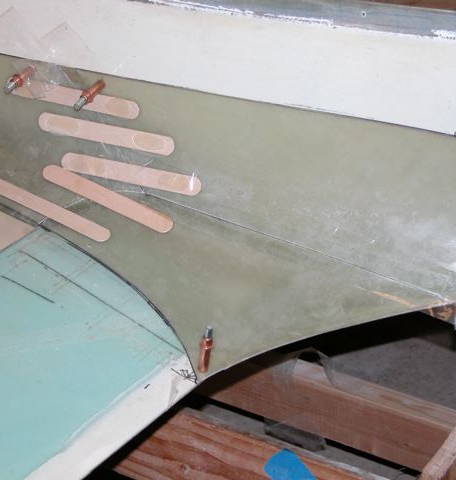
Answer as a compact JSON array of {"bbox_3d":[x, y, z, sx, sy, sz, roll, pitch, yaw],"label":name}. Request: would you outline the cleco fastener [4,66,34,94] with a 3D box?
[{"bbox_3d":[-0.196,-0.152,1.451,0.010,0.010,0.039,40,53,0],"label":"cleco fastener"}]

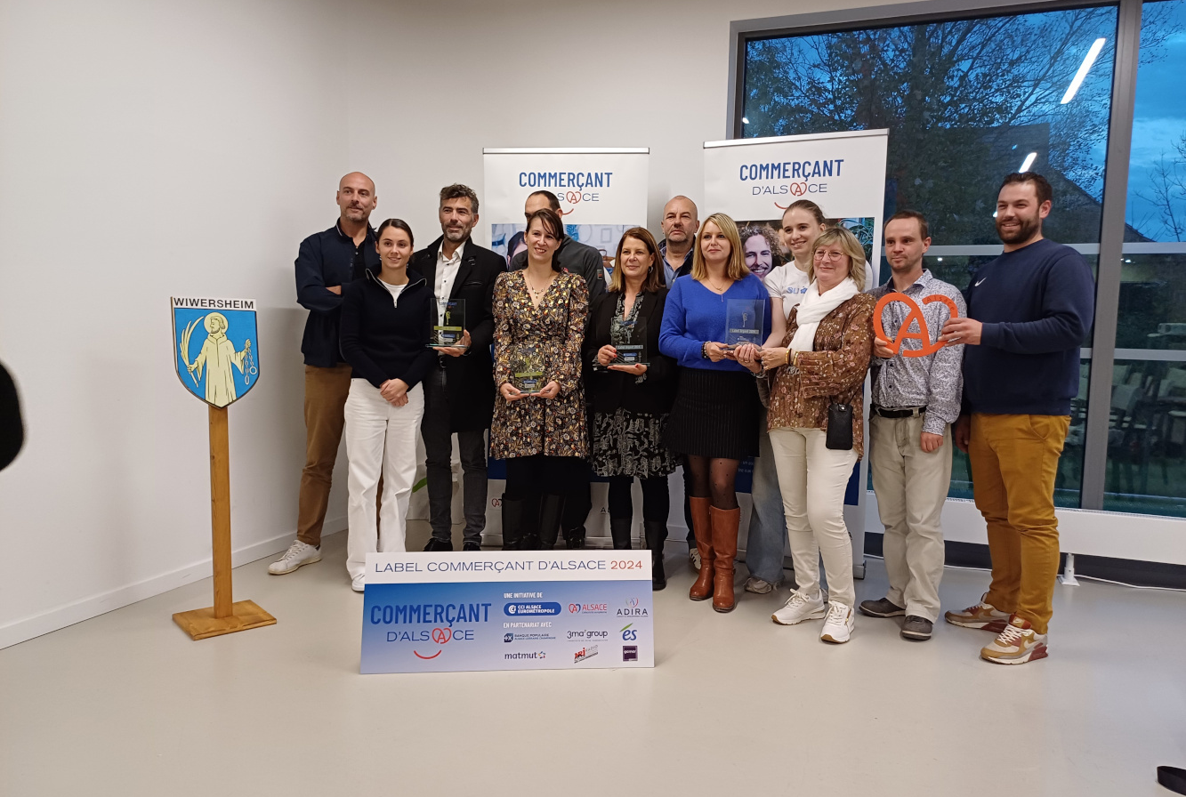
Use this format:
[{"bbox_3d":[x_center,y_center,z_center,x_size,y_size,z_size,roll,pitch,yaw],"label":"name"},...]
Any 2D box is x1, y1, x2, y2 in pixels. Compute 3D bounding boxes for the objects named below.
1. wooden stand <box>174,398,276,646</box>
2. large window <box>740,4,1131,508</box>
[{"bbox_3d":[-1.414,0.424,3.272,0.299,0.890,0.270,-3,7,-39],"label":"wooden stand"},{"bbox_3d":[1.589,-0.672,4.325,1.790,2.400,0.090,3,6,21],"label":"large window"}]

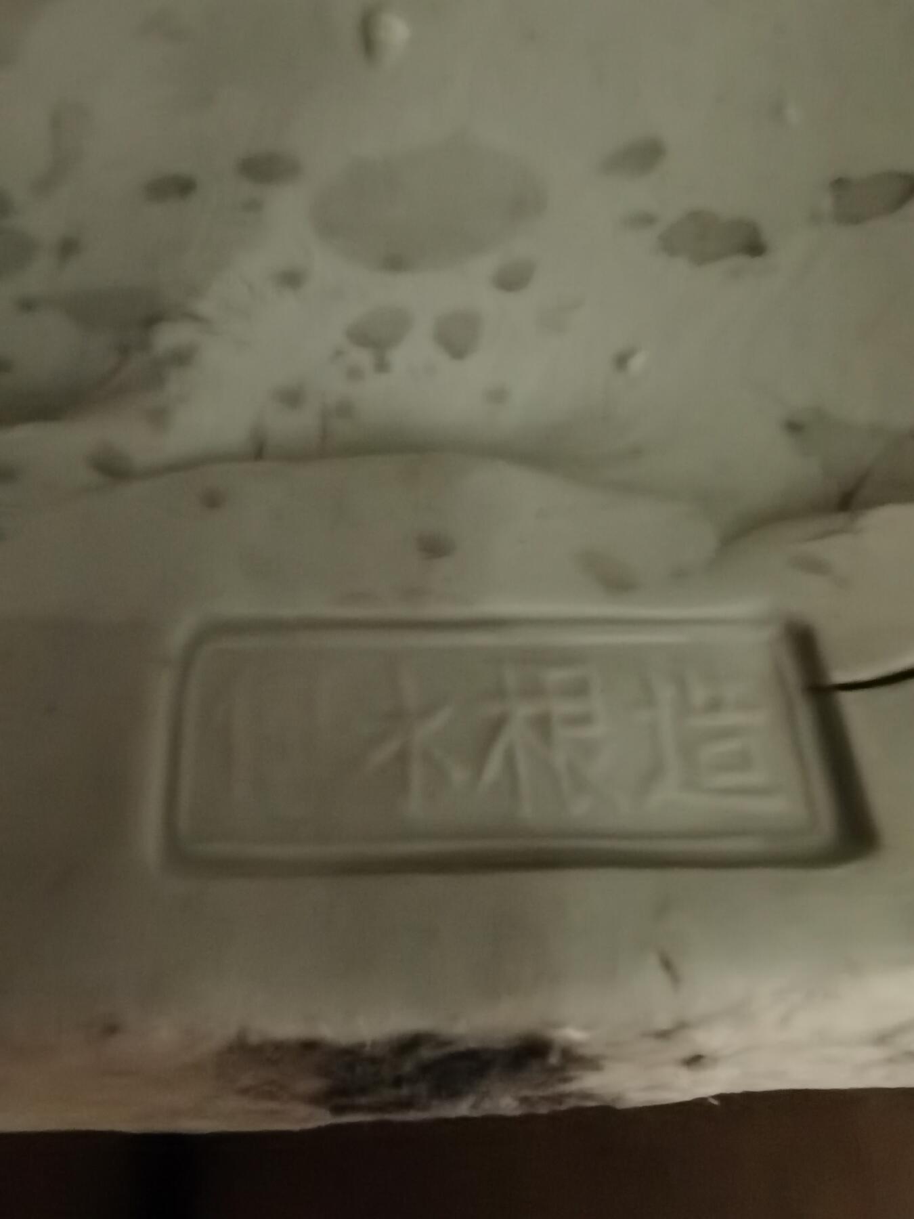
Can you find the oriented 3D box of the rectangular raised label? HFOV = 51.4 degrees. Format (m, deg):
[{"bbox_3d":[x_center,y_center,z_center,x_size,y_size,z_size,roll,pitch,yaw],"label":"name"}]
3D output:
[{"bbox_3d":[0.008,0.020,0.152,0.103,0.041,0.006,0,-28,-5],"label":"rectangular raised label"}]

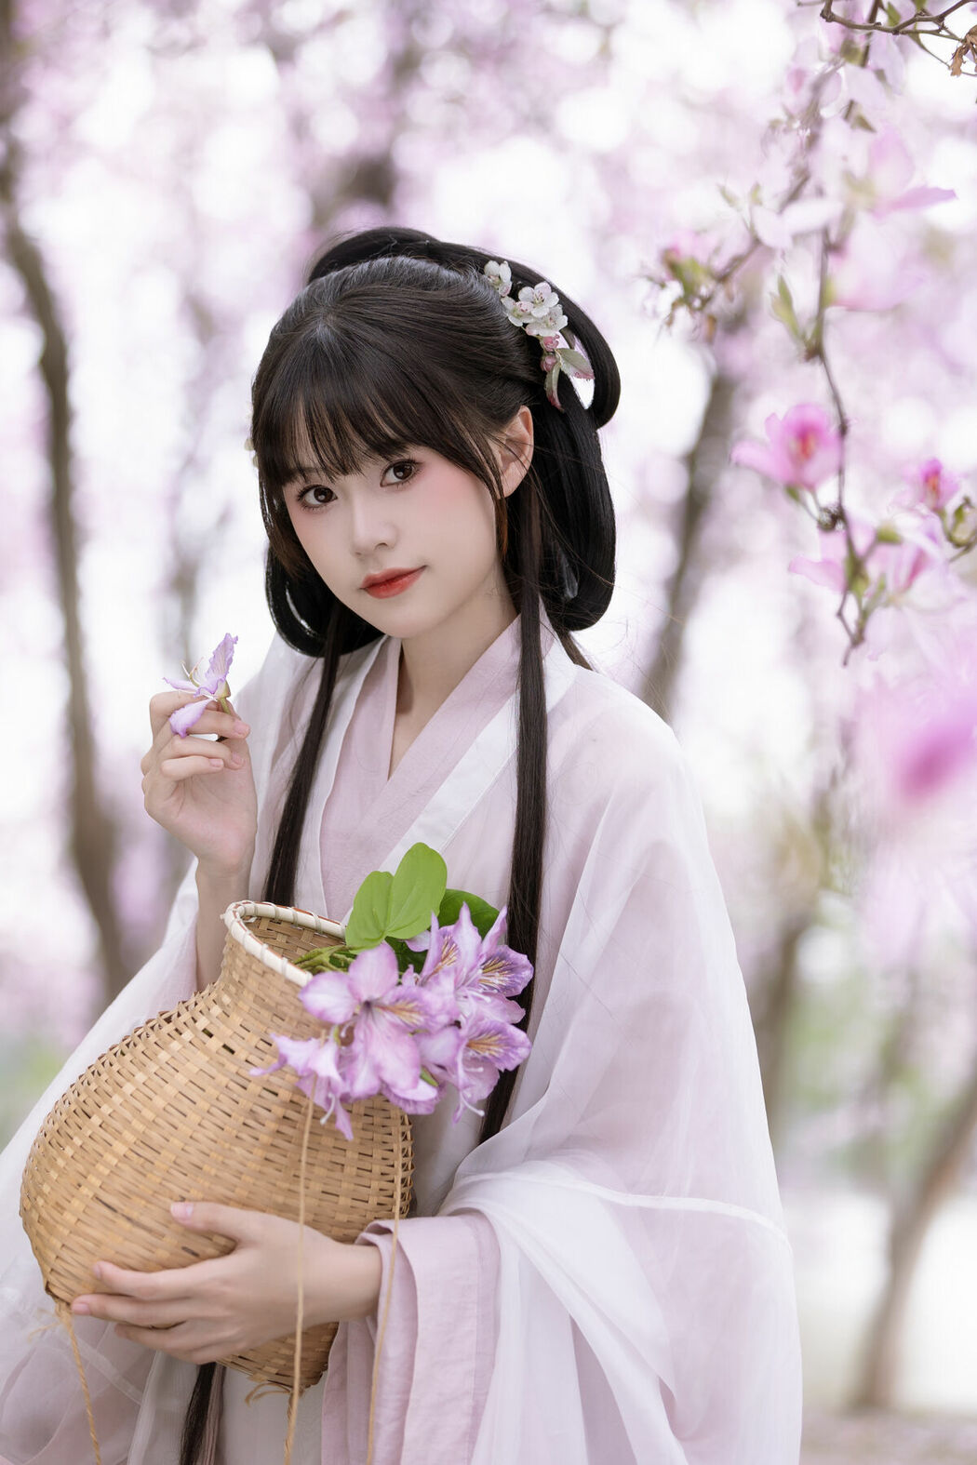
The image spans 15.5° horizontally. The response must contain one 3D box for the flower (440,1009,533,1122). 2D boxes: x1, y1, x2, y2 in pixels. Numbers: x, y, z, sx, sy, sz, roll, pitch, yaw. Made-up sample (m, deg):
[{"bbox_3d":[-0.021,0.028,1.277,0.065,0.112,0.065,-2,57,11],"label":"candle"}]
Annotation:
[{"bbox_3d":[-0.001,0.207,2.230,0.062,0.070,0.058,1,2,-34],"label":"flower"}]

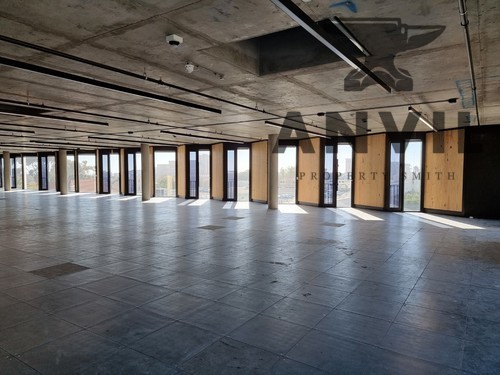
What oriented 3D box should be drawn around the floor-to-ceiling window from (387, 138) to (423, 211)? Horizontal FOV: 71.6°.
[{"bbox_3d":[6.020,-0.490,13.500,1.300,2.860,0.130,0,2,6],"label":"floor-to-ceiling window"}]

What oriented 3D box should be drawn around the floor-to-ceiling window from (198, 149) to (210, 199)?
[{"bbox_3d":[-2.469,-0.732,18.940,0.660,2.720,0.100,0,2,4],"label":"floor-to-ceiling window"}]

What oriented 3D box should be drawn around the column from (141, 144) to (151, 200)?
[{"bbox_3d":[-5.496,-0.833,18.285,0.390,3.000,0.390,2,3,33],"label":"column"}]

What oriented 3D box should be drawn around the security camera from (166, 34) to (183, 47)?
[{"bbox_3d":[-0.840,-1.643,3.882,0.130,0.100,0.130,2,3,33],"label":"security camera"}]

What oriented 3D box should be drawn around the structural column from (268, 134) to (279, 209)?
[{"bbox_3d":[0.985,-0.648,14.470,0.410,3.020,0.410,0,2,0],"label":"structural column"}]

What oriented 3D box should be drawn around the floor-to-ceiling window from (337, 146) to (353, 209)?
[{"bbox_3d":[4.060,-0.473,14.900,0.720,2.780,0.120,0,2,6],"label":"floor-to-ceiling window"}]

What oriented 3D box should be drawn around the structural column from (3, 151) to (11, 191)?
[{"bbox_3d":[-18.496,-1.227,26.435,0.390,3.000,0.390,2,3,33],"label":"structural column"}]

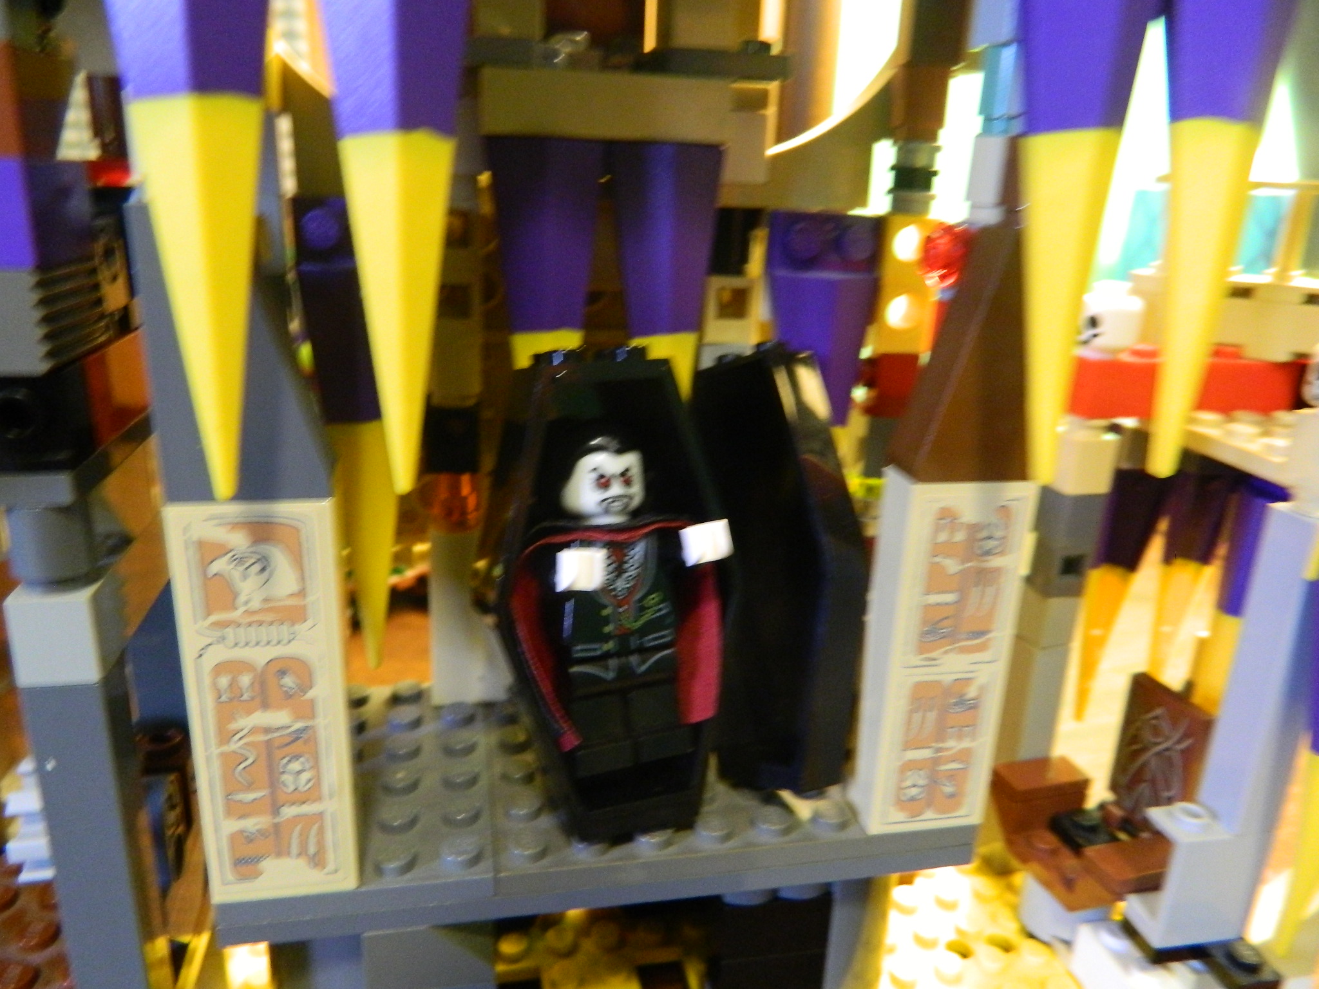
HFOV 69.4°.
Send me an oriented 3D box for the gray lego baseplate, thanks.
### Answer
[{"bbox_3d":[-0.009,0.040,0.141,0.096,0.008,0.048,-1,18,-12],"label":"gray lego baseplate"}]

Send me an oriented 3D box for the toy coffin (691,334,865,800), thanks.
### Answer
[{"bbox_3d":[0.015,0.010,0.131,0.008,0.059,0.030,-4,1,-34],"label":"toy coffin"}]

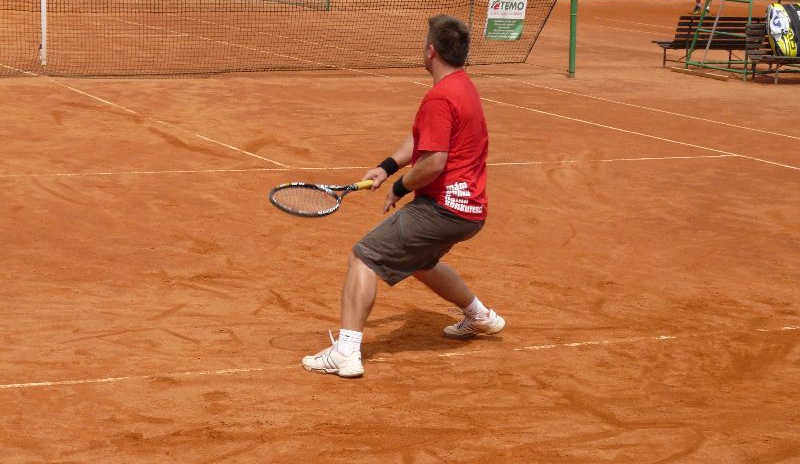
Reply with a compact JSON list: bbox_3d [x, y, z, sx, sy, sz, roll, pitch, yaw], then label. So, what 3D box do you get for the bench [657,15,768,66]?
[{"bbox_3d":[4.071,-2.479,24.495,1.450,0.730,0.600,-3,11,-27],"label":"bench"}]

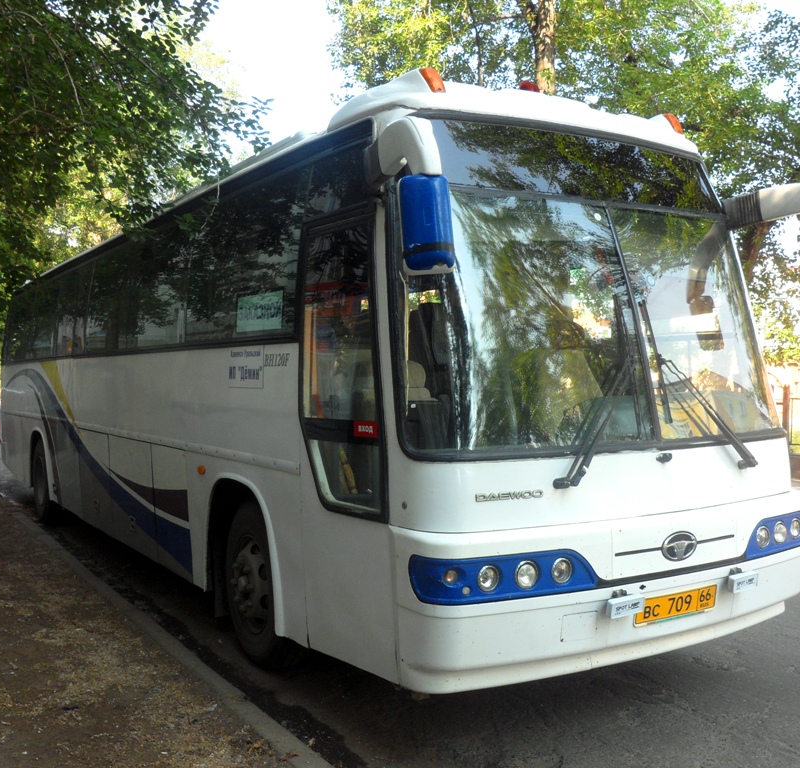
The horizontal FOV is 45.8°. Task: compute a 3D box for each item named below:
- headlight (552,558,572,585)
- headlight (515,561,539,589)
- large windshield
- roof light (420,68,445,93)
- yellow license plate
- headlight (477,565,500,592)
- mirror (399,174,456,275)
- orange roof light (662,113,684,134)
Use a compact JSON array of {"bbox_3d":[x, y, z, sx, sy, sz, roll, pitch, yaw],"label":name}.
[{"bbox_3d":[0.693,0.808,4.106,0.115,0.115,0.060,-2,1,-31],"label":"headlight"},{"bbox_3d":[0.532,0.811,4.039,0.120,0.120,0.060,-2,1,-31],"label":"headlight"},{"bbox_3d":[1.029,-0.453,4.778,2.300,1.600,0.360,-2,-13,-31],"label":"large windshield"},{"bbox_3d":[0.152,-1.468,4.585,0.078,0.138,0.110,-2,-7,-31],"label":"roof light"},{"bbox_3d":[1.293,1.026,4.400,0.525,0.120,0.020,-2,9,-31],"label":"yellow license plate"},{"bbox_3d":[0.364,0.816,3.981,0.115,0.115,0.060,-2,1,-31],"label":"headlight"},{"bbox_3d":[0.106,-0.613,3.640,0.200,0.375,0.140,-5,-8,-9],"label":"mirror"},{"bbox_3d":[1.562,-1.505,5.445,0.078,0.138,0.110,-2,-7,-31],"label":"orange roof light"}]

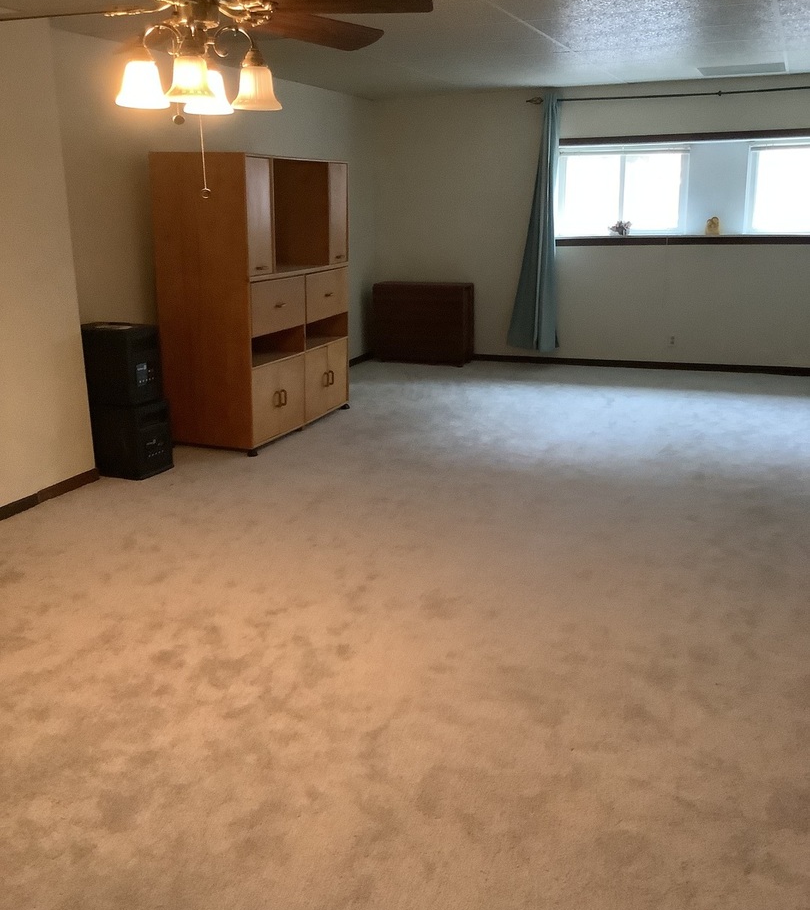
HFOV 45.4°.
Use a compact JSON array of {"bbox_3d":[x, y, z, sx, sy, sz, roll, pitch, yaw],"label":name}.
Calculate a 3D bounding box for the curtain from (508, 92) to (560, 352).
[{"bbox_3d":[1.100,-1.943,8.277,0.459,2.144,0.140,4,15,21],"label":"curtain"}]

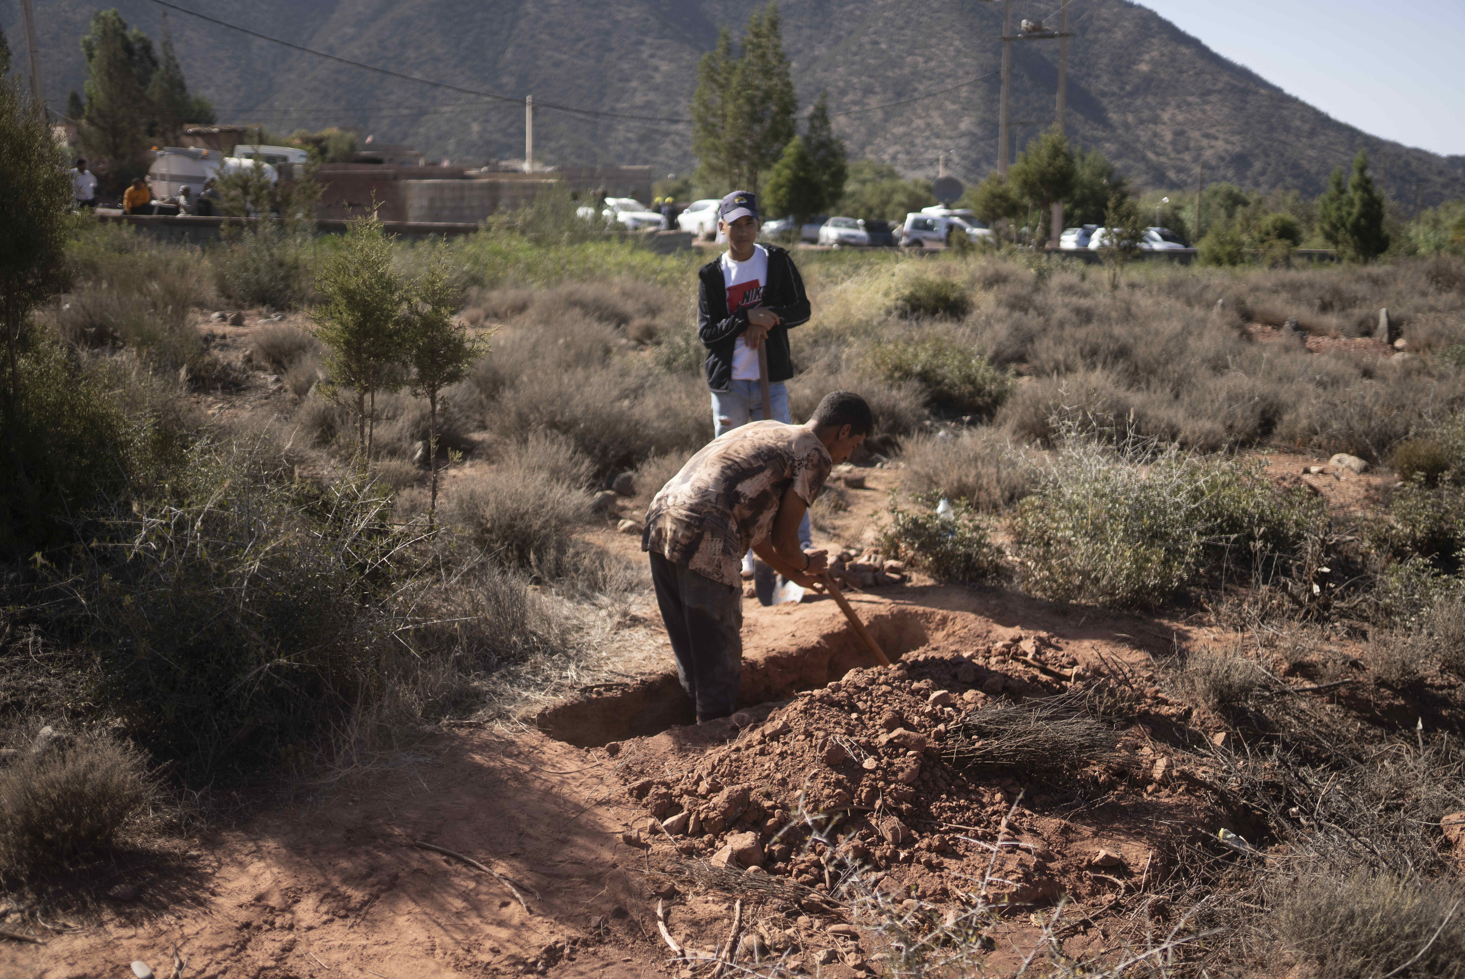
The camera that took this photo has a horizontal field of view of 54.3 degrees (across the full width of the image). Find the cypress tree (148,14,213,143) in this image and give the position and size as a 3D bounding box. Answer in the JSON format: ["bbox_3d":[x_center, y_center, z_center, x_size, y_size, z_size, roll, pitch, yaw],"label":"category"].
[{"bbox_3d":[-20.137,-13.315,51.310,2.500,7.199,2.500,0,11,0],"label":"cypress tree"}]

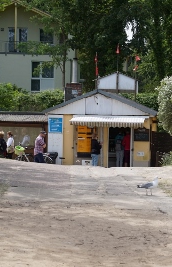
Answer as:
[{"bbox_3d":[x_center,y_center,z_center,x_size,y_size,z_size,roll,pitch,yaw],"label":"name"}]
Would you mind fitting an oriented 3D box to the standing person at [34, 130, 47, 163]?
[{"bbox_3d":[-1.730,0.780,38.300,0.440,1.720,0.500,0,1,-6],"label":"standing person"}]

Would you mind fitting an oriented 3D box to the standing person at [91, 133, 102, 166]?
[{"bbox_3d":[0.440,0.824,40.200,0.420,1.680,0.480,0,1,-22],"label":"standing person"}]

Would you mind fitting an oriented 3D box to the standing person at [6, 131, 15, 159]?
[{"bbox_3d":[-2.900,0.760,38.600,0.340,1.670,0.460,0,1,18],"label":"standing person"}]

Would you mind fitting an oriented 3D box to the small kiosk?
[{"bbox_3d":[0.630,-0.060,42.600,4.700,3.500,4.200,0,1,0],"label":"small kiosk"}]

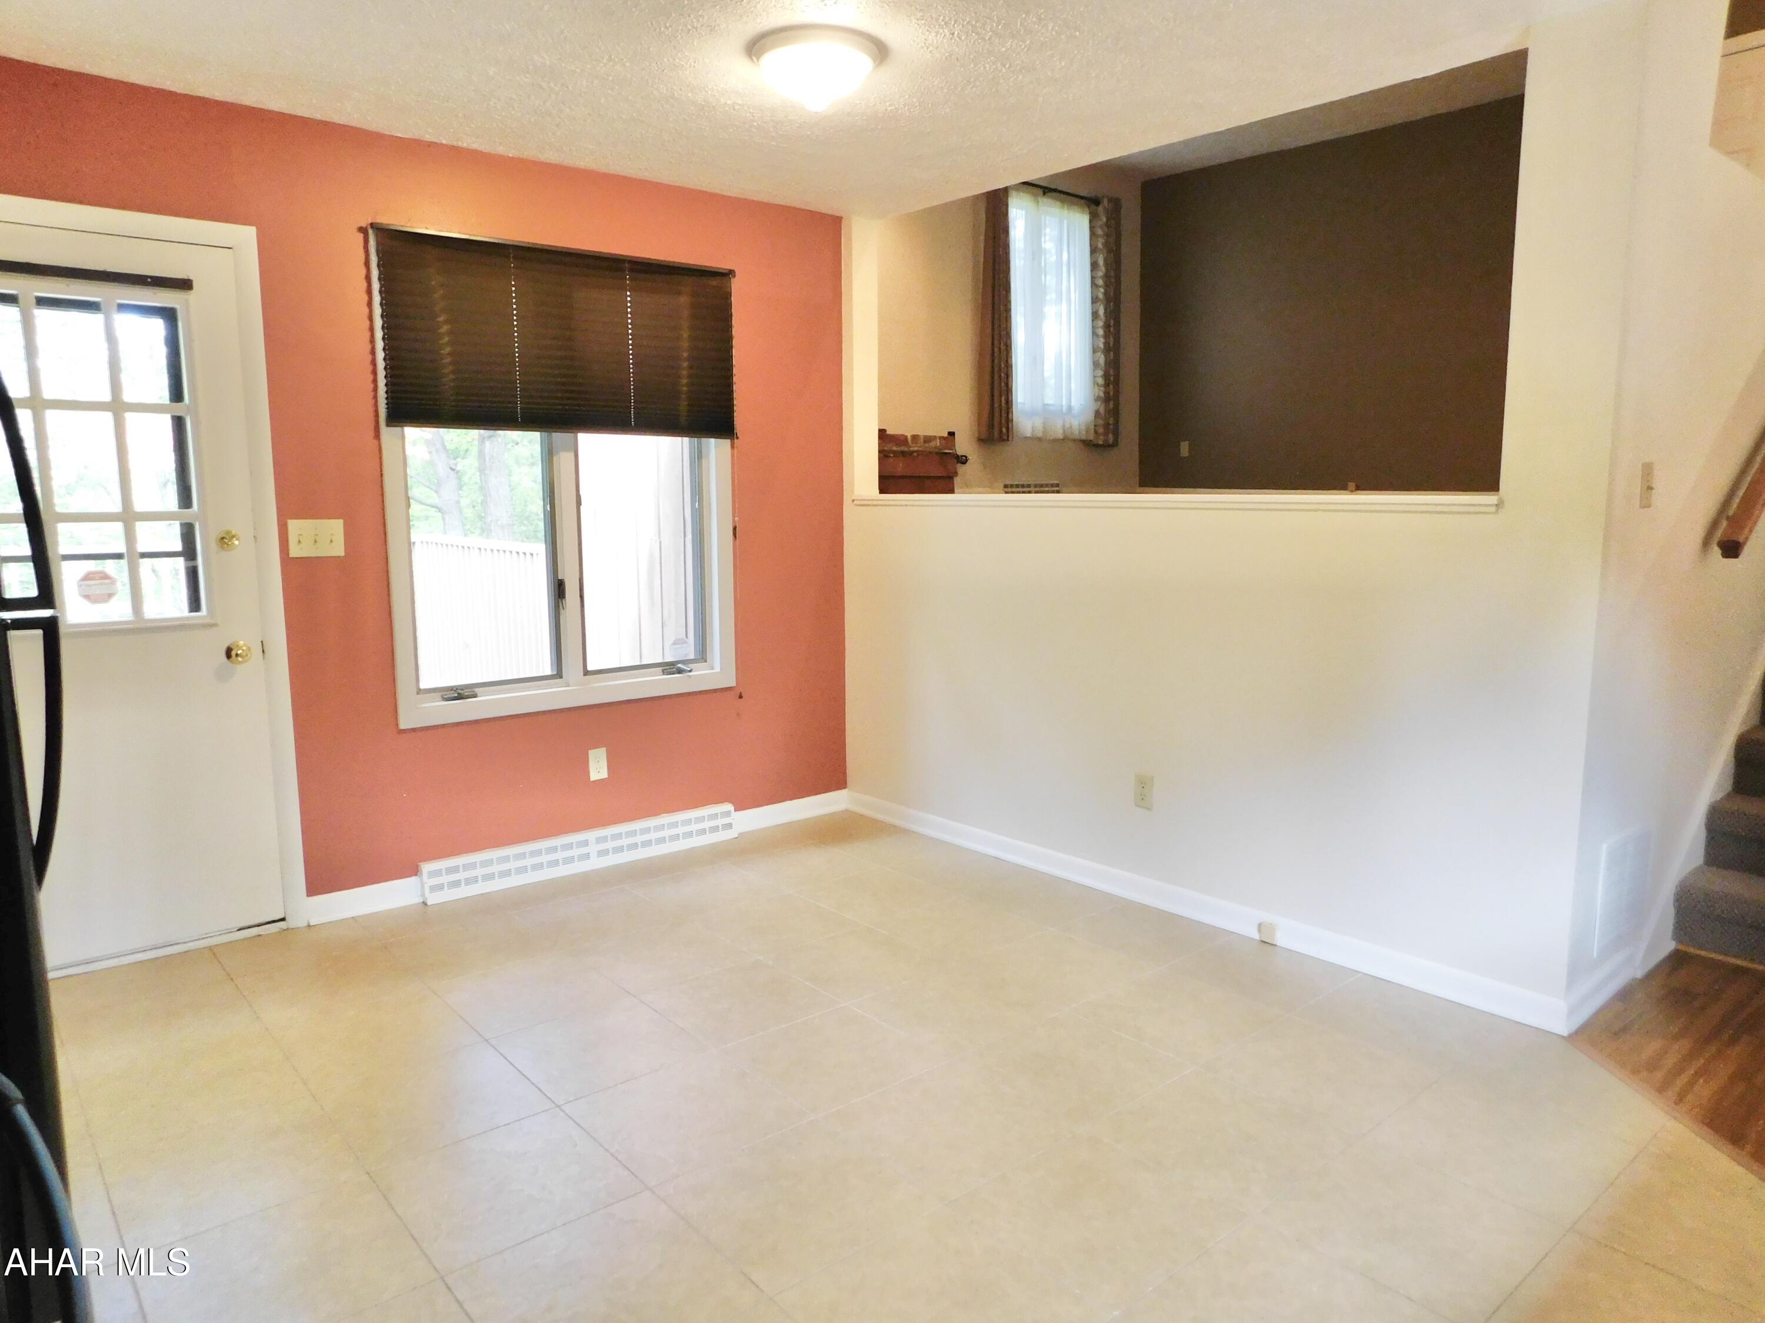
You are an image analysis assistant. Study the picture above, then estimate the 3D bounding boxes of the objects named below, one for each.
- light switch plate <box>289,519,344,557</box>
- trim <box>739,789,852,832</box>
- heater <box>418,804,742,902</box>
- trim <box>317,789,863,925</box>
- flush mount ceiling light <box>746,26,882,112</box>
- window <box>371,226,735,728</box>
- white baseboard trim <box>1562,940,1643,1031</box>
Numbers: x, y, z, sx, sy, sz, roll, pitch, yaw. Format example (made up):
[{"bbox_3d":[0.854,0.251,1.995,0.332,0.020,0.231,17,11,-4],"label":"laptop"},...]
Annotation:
[{"bbox_3d":[-1.735,-0.379,3.599,0.160,0.113,0.016,-7,10,-39],"label":"light switch plate"},{"bbox_3d":[-0.366,0.621,4.886,0.555,0.086,0.018,-7,10,-39],"label":"trim"},{"bbox_3d":[-1.065,0.680,4.284,1.220,0.138,0.056,-7,10,-39],"label":"heater"},{"bbox_3d":[-0.985,0.692,4.380,2.160,0.090,0.018,-7,10,-39],"label":"trim"},{"bbox_3d":[-0.162,-1.460,2.950,0.348,0.143,0.348,0,8,0],"label":"flush mount ceiling light"},{"bbox_3d":[-1.086,-0.623,4.124,1.300,1.565,0.100,-7,10,-39],"label":"window"},{"bbox_3d":[1.912,0.866,3.116,0.540,0.094,0.018,-7,11,-40],"label":"white baseboard trim"}]

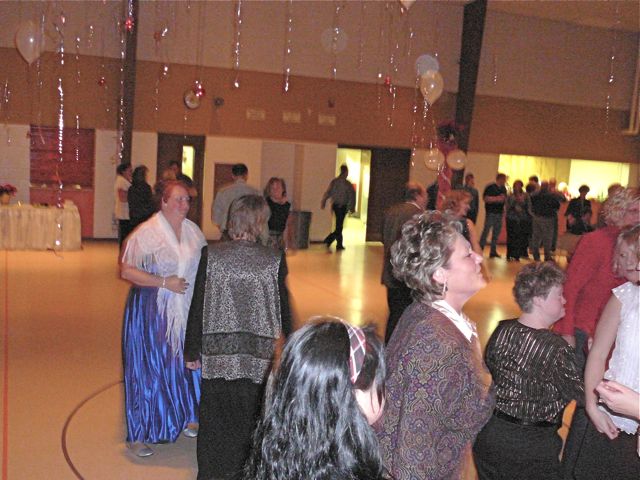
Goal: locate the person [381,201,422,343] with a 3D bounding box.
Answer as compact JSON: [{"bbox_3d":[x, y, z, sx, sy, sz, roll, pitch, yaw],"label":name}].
[{"bbox_3d":[0.855,0.336,6.153,0.400,1.740,0.540,-3,9,-40],"label":"person"}]

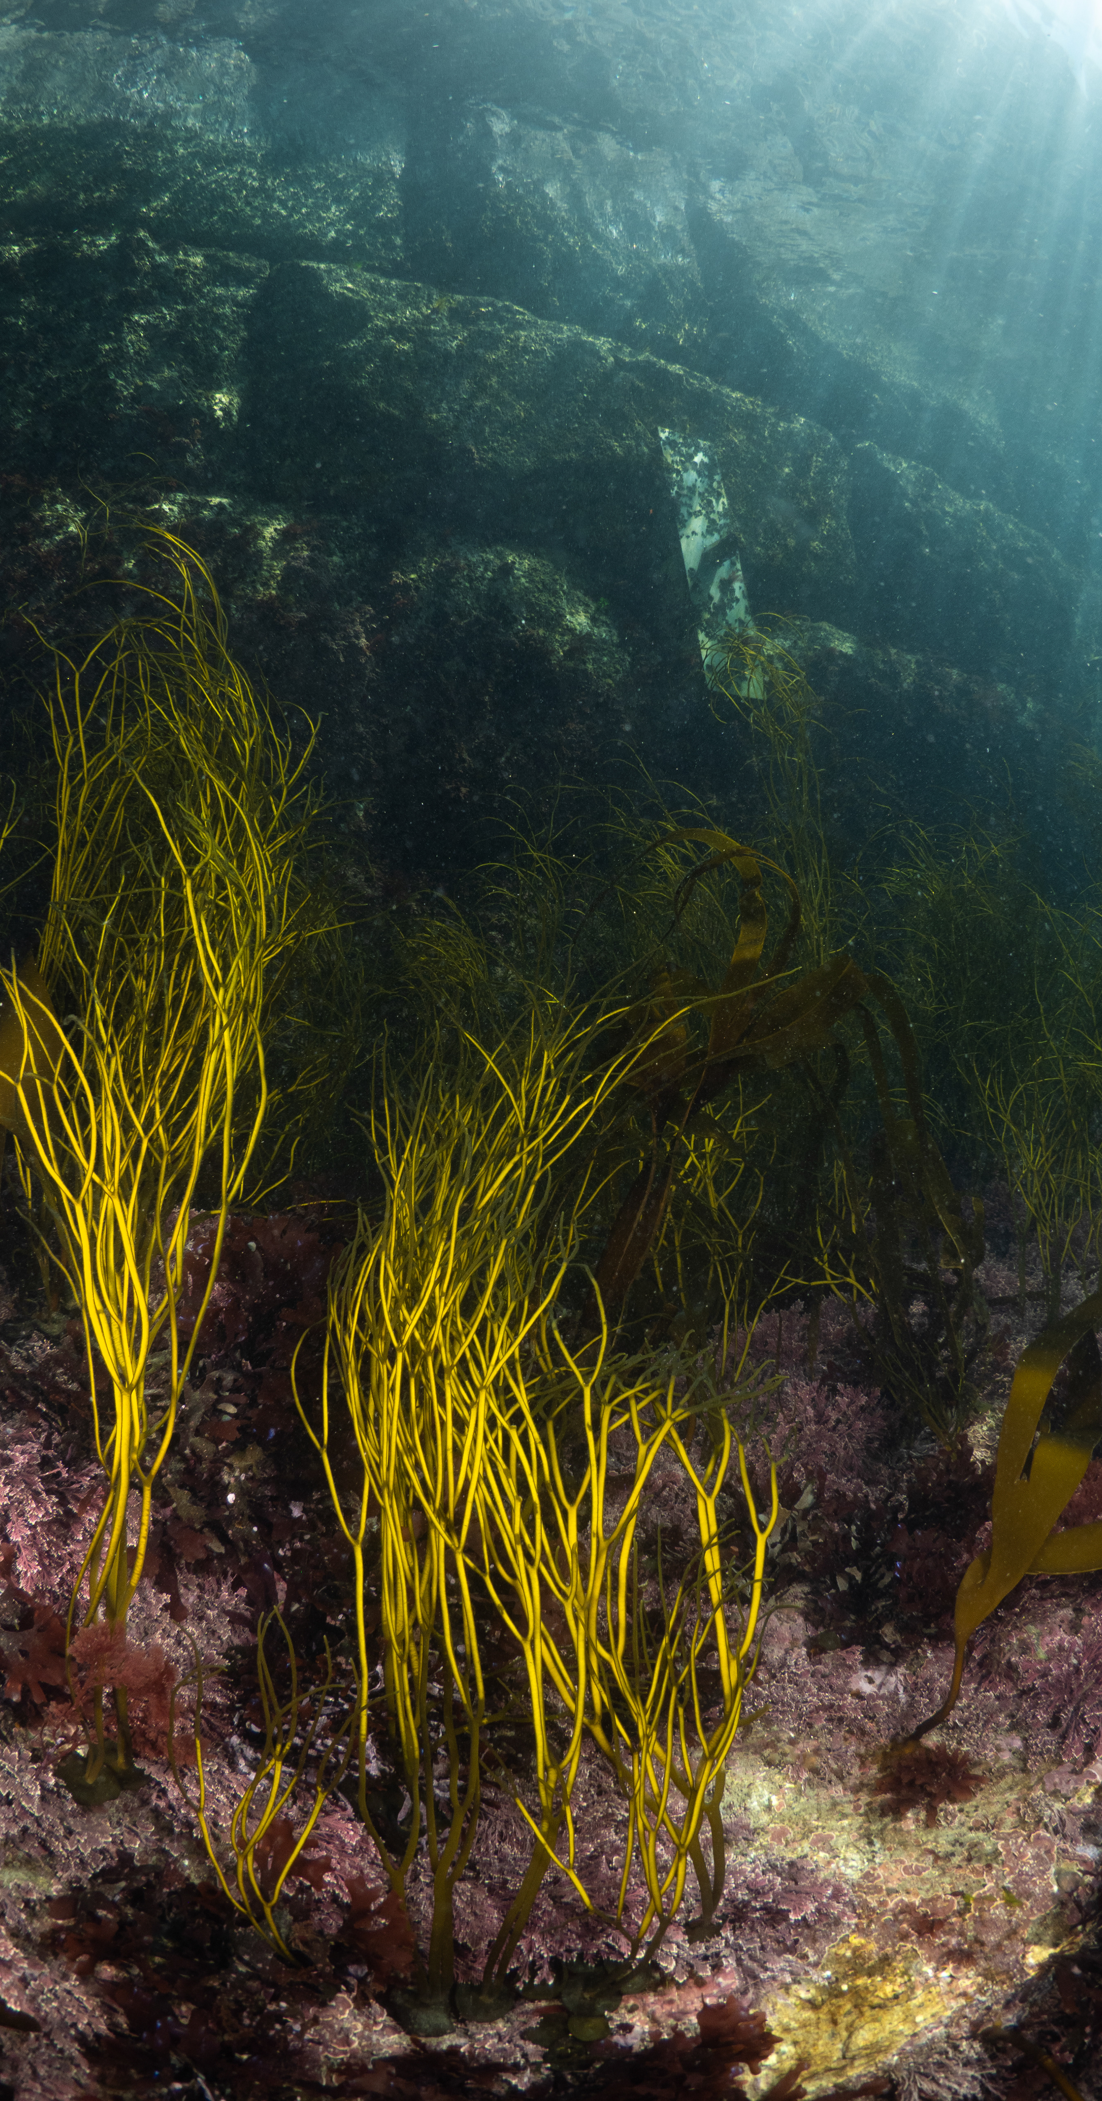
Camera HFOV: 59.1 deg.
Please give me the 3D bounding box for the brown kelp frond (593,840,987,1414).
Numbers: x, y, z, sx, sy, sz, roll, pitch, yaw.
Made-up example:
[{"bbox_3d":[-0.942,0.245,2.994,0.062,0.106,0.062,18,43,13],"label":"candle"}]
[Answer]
[{"bbox_3d":[0.297,0.090,1.250,0.470,0.720,0.400,0,-3,0],"label":"brown kelp frond"}]

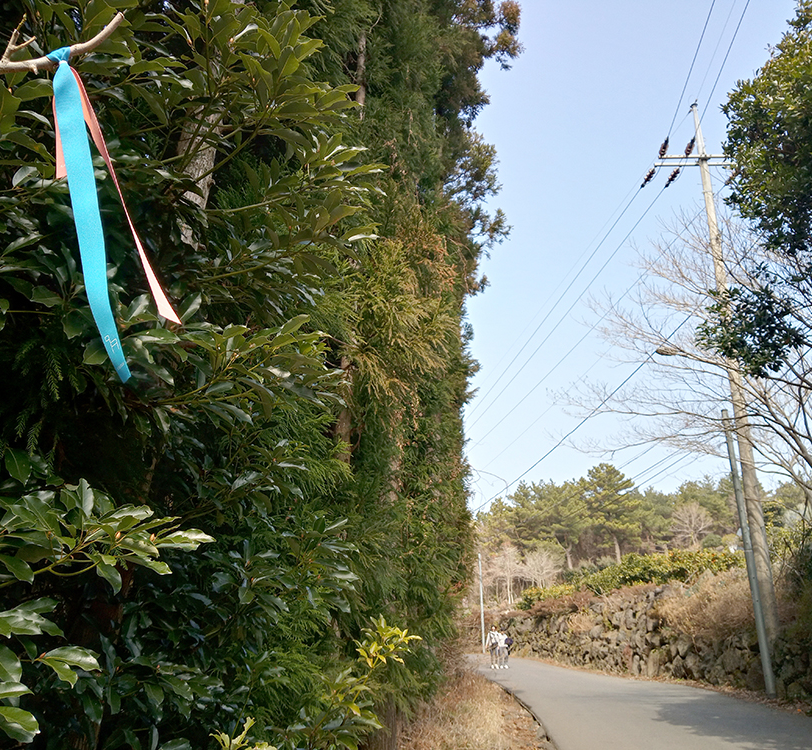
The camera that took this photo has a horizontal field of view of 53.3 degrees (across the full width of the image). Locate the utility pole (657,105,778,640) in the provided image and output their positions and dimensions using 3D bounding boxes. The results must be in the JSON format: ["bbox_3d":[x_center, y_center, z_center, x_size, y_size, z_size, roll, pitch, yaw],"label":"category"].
[{"bbox_3d":[8.039,-0.744,20.080,2.350,14.030,0.480,-1,-17,0],"label":"utility pole"}]

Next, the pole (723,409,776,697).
[{"bbox_3d":[6.947,3.482,16.467,0.170,5.750,0.170,-3,-17,0],"label":"pole"}]

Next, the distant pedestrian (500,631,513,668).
[{"bbox_3d":[4.074,11.133,32.956,0.520,1.580,0.360,-2,-17,2],"label":"distant pedestrian"}]

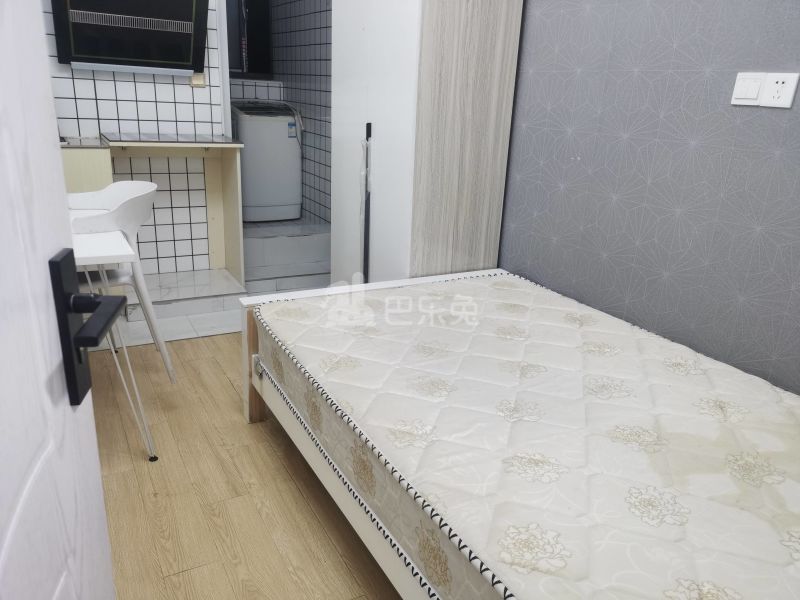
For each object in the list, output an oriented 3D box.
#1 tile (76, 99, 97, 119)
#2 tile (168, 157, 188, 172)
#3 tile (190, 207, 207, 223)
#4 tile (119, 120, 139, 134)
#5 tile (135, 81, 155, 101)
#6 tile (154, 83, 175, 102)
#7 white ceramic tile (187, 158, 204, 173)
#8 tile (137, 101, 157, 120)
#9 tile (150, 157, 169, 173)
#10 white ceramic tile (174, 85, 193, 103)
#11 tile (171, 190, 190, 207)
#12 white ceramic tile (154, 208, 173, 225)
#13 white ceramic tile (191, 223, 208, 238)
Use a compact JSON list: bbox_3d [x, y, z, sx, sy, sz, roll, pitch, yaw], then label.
[{"bbox_3d":[-1.696,-1.032,3.389,0.100,0.100,0.010,-7,21,-26],"label":"tile"},{"bbox_3d":[-1.308,-0.797,3.678,0.100,0.100,0.010,-7,21,-26],"label":"tile"},{"bbox_3d":[-1.230,-0.520,3.820,0.100,0.100,0.010,-7,21,-26],"label":"tile"},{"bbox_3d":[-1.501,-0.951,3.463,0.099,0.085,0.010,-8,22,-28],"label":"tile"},{"bbox_3d":[-1.419,-1.160,3.487,0.100,0.100,0.010,-7,21,-26],"label":"tile"},{"bbox_3d":[-1.315,-1.158,3.496,0.099,0.099,0.010,-8,22,-28],"label":"tile"},{"bbox_3d":[-1.211,-0.807,3.700,0.098,0.098,0.010,-8,21,-28],"label":"white ceramic tile"},{"bbox_3d":[-1.413,-1.056,3.486,0.098,0.098,0.010,-8,21,-28],"label":"tile"},{"bbox_3d":[-1.442,-0.813,3.745,0.101,0.101,0.009,-7,20,-28],"label":"tile"},{"bbox_3d":[-1.232,-1.175,3.550,0.098,0.098,0.010,-8,21,-28],"label":"white ceramic tile"},{"bbox_3d":[-1.305,-0.602,3.712,0.099,0.099,0.010,-8,22,-28],"label":"tile"},{"bbox_3d":[-1.398,-0.495,3.697,0.099,0.099,0.010,-8,22,-28],"label":"white ceramic tile"},{"bbox_3d":[-1.235,-0.424,3.852,0.100,0.100,0.010,-7,21,-26],"label":"white ceramic tile"}]

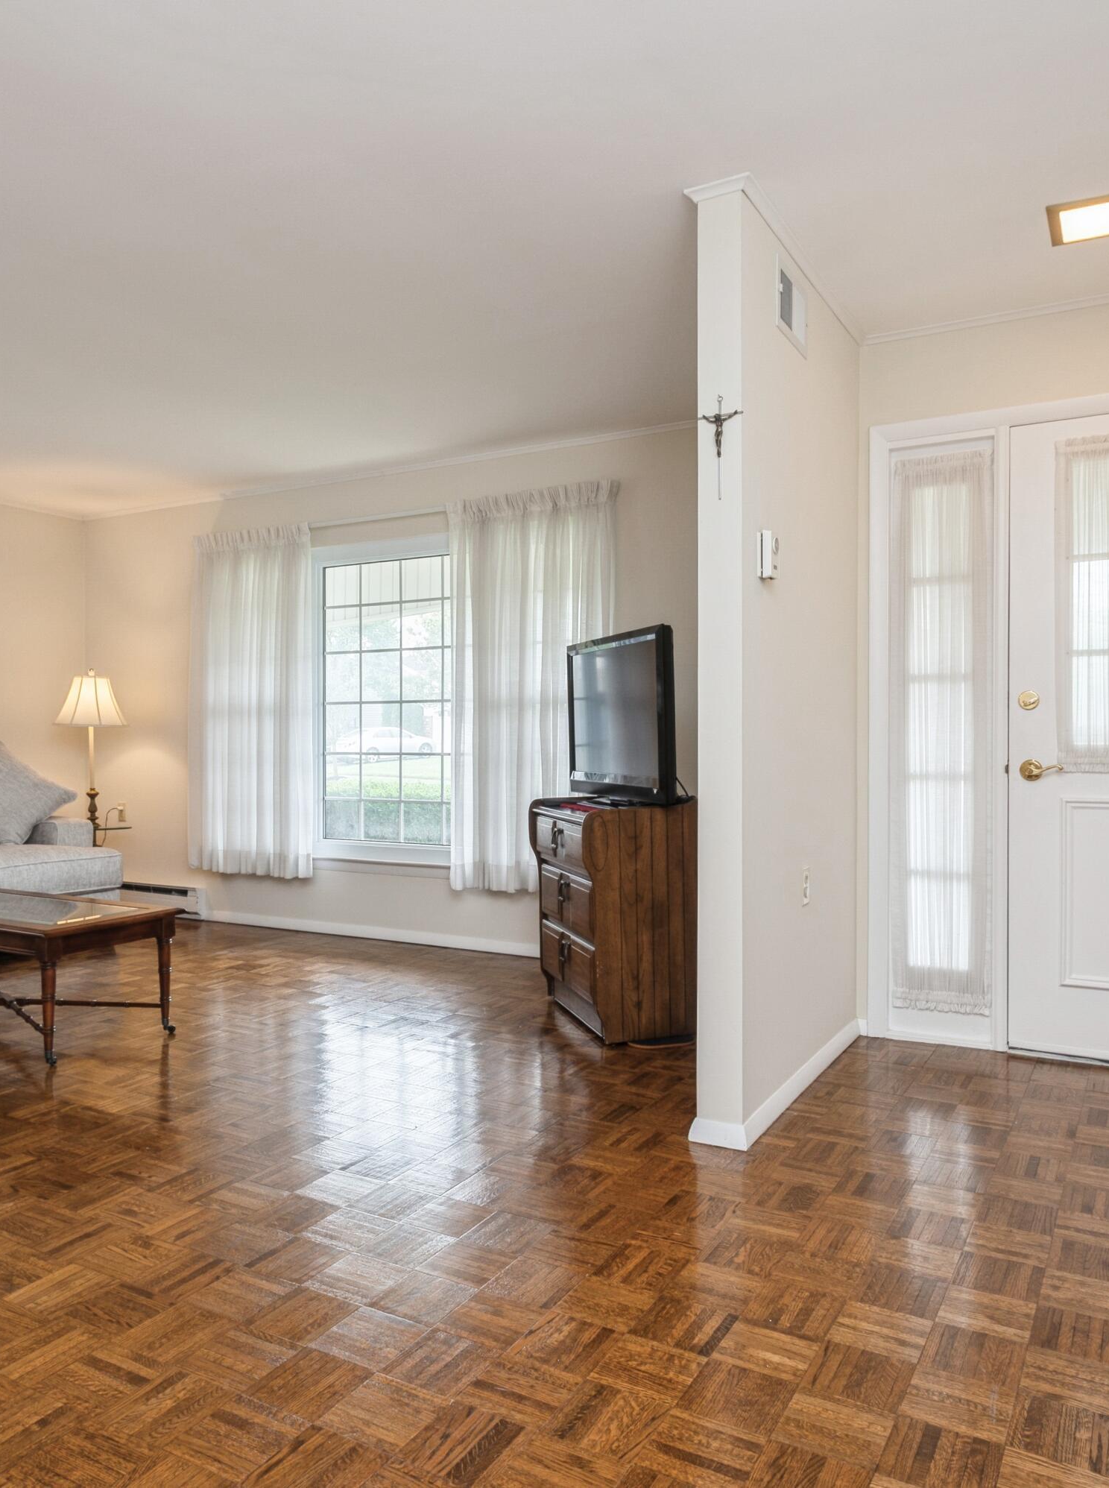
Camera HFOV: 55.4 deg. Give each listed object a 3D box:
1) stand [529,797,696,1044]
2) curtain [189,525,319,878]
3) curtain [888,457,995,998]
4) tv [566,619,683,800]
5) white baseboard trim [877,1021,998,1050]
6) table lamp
[{"bbox_3d":[0.230,0.613,3.993,0.470,0.820,0.680,0,0,-17],"label":"stand"},{"bbox_3d":[-1.687,-0.235,5.867,0.950,1.910,0.120,0,0,30],"label":"curtain"},{"bbox_3d":[1.308,-0.036,3.563,0.318,1.885,0.030,0,0,30],"label":"curtain"},{"bbox_3d":[0.257,-0.079,3.966,0.210,0.640,0.900,0,0,-19],"label":"tv"},{"bbox_3d":[1.288,0.996,3.570,0.390,0.055,0.025,0,0,30],"label":"white baseboard trim"},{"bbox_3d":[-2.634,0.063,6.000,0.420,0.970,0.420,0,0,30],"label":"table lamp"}]

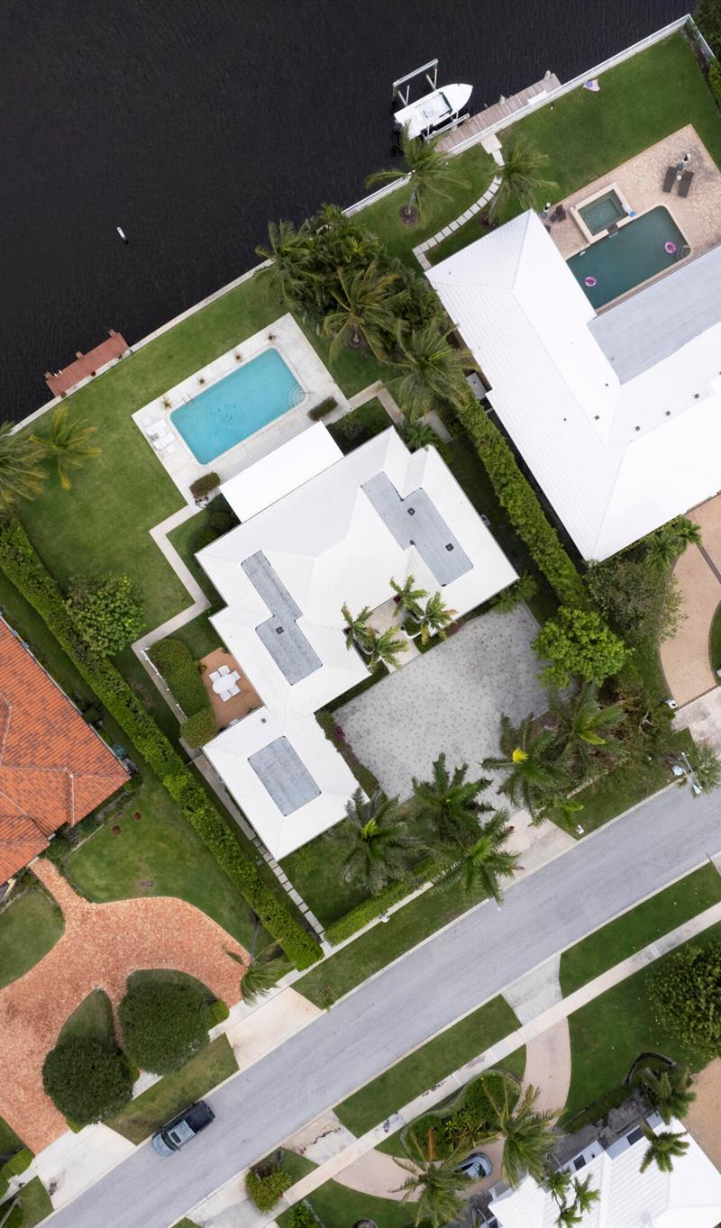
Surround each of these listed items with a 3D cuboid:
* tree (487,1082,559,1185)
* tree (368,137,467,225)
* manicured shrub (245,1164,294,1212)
[{"bbox_3d":[11.700,37.300,83.800,5.400,7.400,7.000,0,90,0],"label":"tree"},{"bbox_3d":[4.000,-31.100,82.900,6.700,9.000,5.900,0,90,0],"label":"tree"},{"bbox_3d":[-7.019,44.384,87.097,3.400,3.000,3.400,0,90,0],"label":"manicured shrub"}]

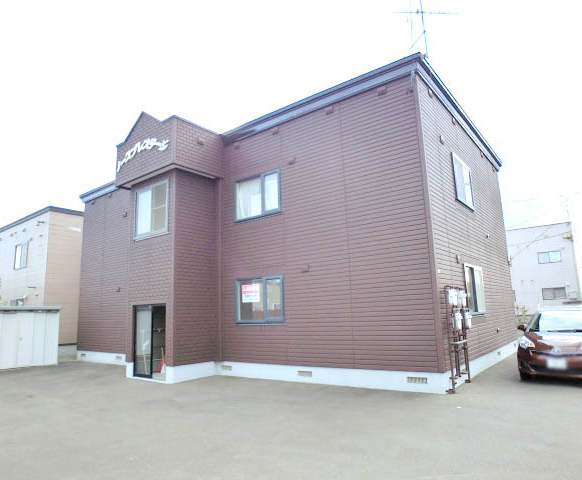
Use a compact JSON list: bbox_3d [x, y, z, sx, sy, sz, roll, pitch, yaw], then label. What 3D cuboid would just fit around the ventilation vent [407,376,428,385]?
[{"bbox_3d":[2.466,2.765,7.617,0.388,0.112,0.050,-9,-12,34],"label":"ventilation vent"}]

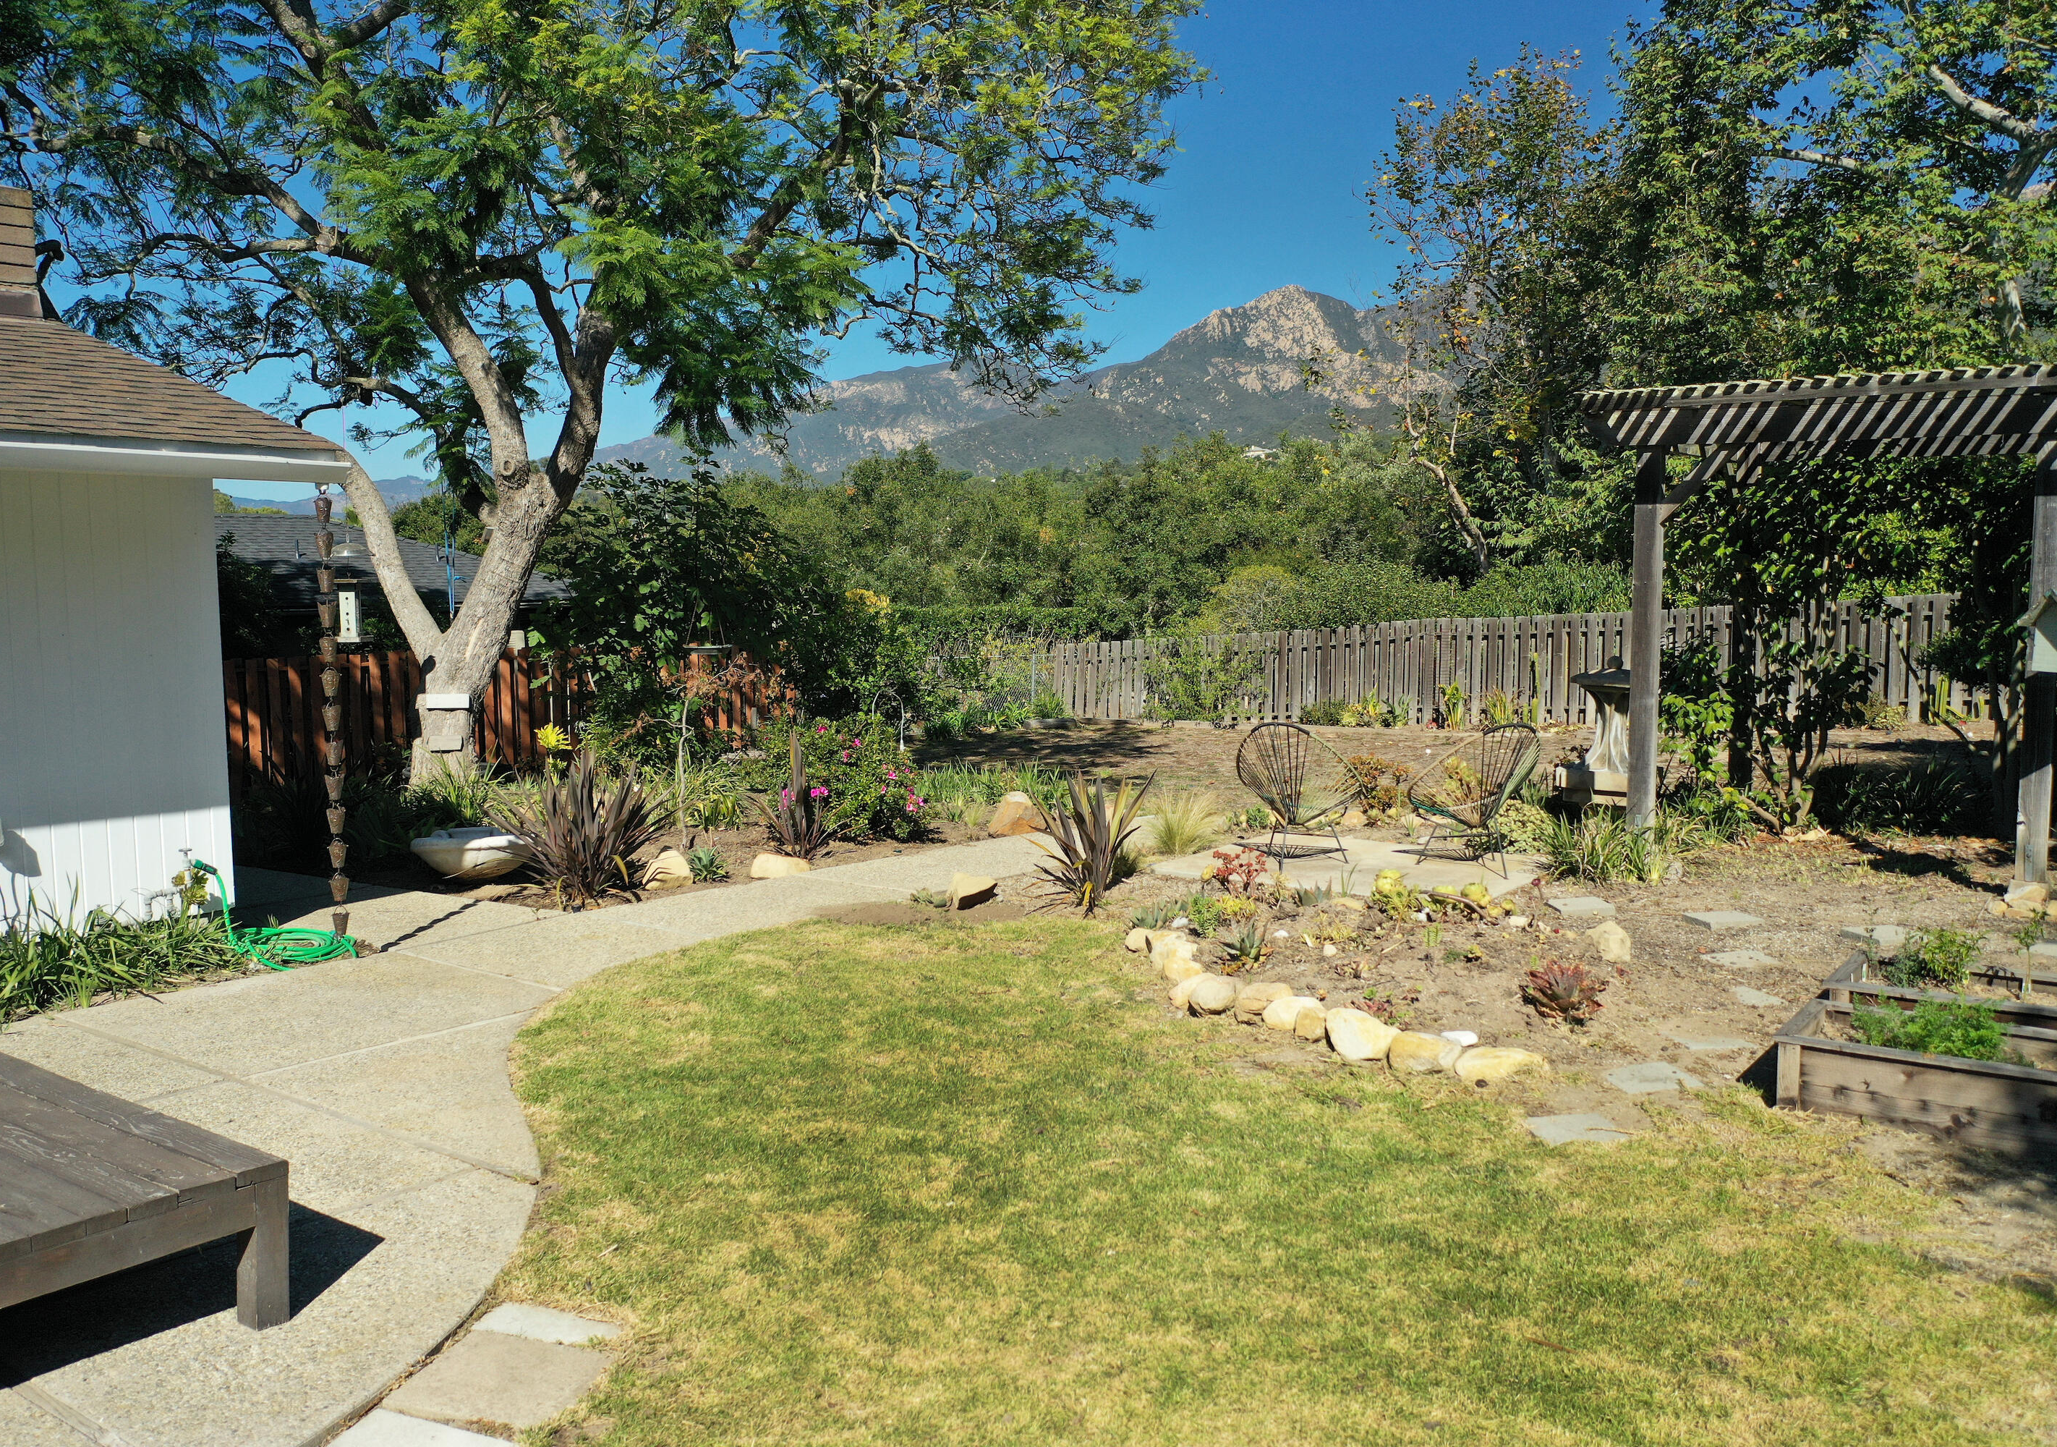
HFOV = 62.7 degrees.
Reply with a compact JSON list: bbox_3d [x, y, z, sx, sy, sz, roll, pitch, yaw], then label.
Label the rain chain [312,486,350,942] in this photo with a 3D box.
[{"bbox_3d":[-3.501,-0.022,8.481,0.095,2.280,0.095,-2,6,-22],"label":"rain chain"}]

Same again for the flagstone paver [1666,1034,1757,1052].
[{"bbox_3d":[2.713,1.280,6.759,0.330,0.040,0.280,-1,5,-10],"label":"flagstone paver"}]

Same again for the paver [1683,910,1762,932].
[{"bbox_3d":[3.660,1.044,8.899,0.340,0.040,0.320,-1,5,-10],"label":"paver"}]

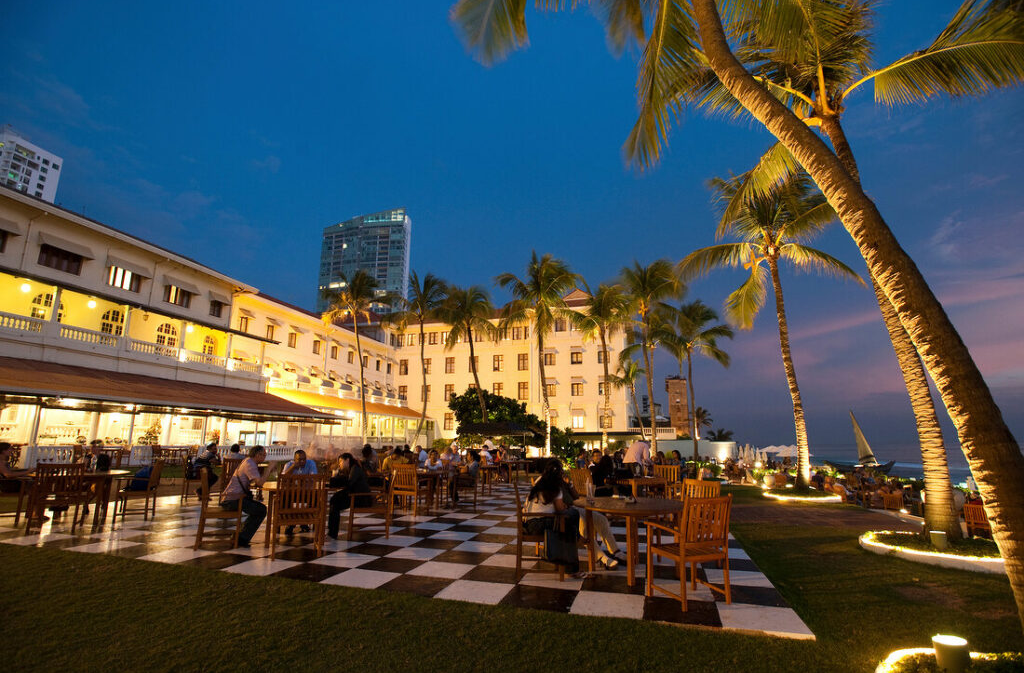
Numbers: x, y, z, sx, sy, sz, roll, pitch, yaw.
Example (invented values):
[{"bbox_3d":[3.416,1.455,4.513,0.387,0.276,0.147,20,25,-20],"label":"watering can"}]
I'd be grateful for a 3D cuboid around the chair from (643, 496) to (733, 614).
[{"bbox_3d":[1.581,1.885,4.347,0.570,0.930,0.600,6,-13,-20],"label":"chair"}]

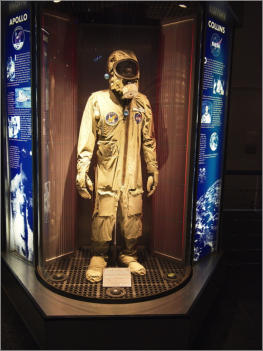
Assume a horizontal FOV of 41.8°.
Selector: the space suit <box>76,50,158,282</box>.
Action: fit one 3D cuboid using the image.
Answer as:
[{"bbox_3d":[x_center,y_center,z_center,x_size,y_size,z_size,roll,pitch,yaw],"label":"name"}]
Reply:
[{"bbox_3d":[-0.105,-0.076,2.722,0.650,1.760,0.420,-1,9,-18],"label":"space suit"}]

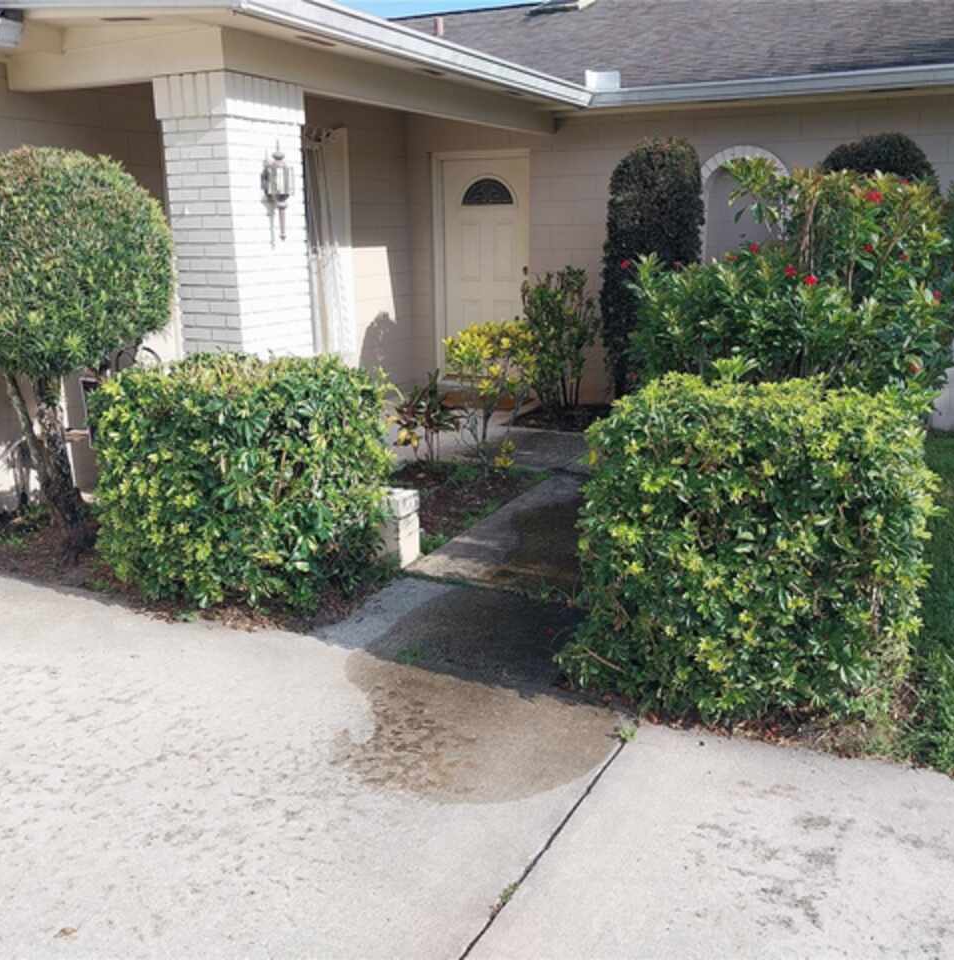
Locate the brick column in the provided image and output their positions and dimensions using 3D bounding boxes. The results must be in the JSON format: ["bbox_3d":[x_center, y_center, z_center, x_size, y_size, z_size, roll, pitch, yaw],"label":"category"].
[{"bbox_3d":[-1.275,-0.976,5.310,0.473,2.286,0.628,7,17,26],"label":"brick column"}]

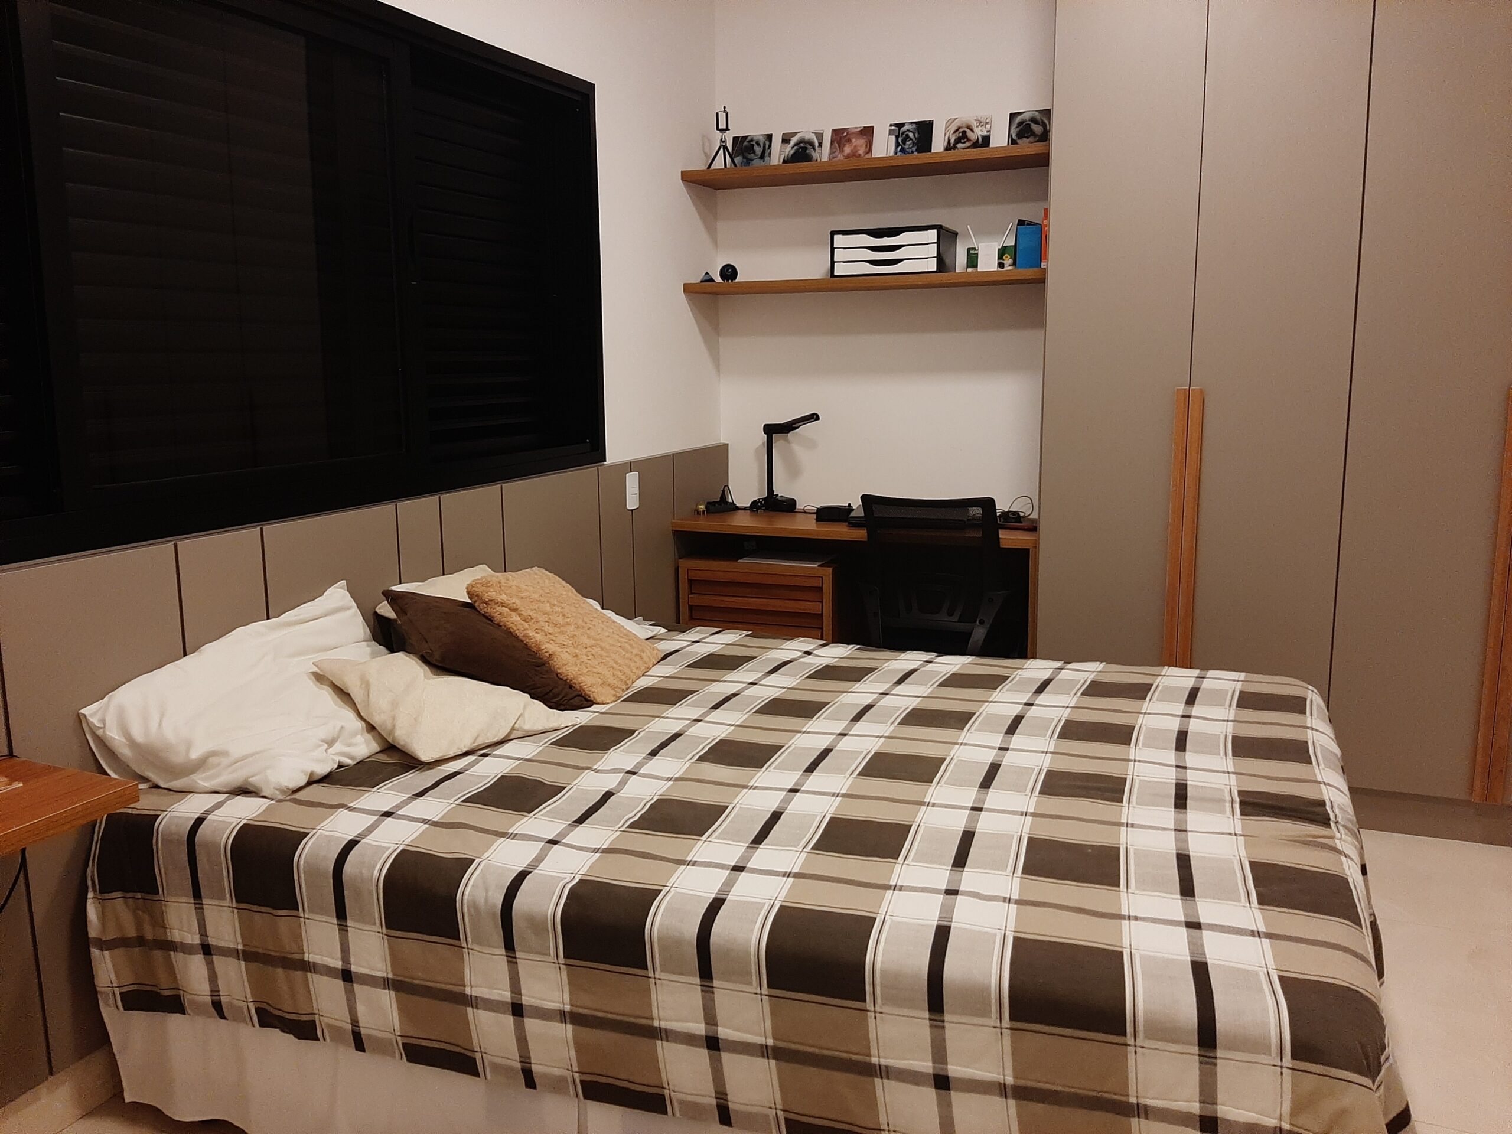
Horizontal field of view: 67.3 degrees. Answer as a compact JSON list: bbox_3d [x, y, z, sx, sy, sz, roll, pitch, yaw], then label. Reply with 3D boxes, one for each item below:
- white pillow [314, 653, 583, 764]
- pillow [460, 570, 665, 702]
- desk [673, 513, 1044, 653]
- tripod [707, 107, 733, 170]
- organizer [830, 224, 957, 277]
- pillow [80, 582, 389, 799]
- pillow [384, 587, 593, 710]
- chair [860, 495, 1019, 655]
[{"bbox_3d":[-0.640,0.251,2.384,0.400,0.140,0.400,32,27,30],"label":"white pillow"},{"bbox_3d":[-0.457,0.136,2.748,0.410,0.120,0.430,37,15,4],"label":"pillow"},{"bbox_3d":[0.388,0.214,4.028,1.265,0.761,0.495,4,11,23],"label":"desk"},{"bbox_3d":[-0.120,-1.504,4.002,0.105,0.222,0.105,2,11,14],"label":"tripod"},{"bbox_3d":[0.473,-1.051,3.826,0.372,0.152,0.260,4,11,23],"label":"organizer"},{"bbox_3d":[-0.853,0.220,2.233,0.410,0.170,0.680,34,21,6],"label":"pillow"},{"bbox_3d":[-0.546,0.151,2.695,0.450,0.150,0.430,32,19,12],"label":"pillow"},{"bbox_3d":[0.586,0.217,3.579,0.570,0.910,0.580,4,11,23],"label":"chair"}]

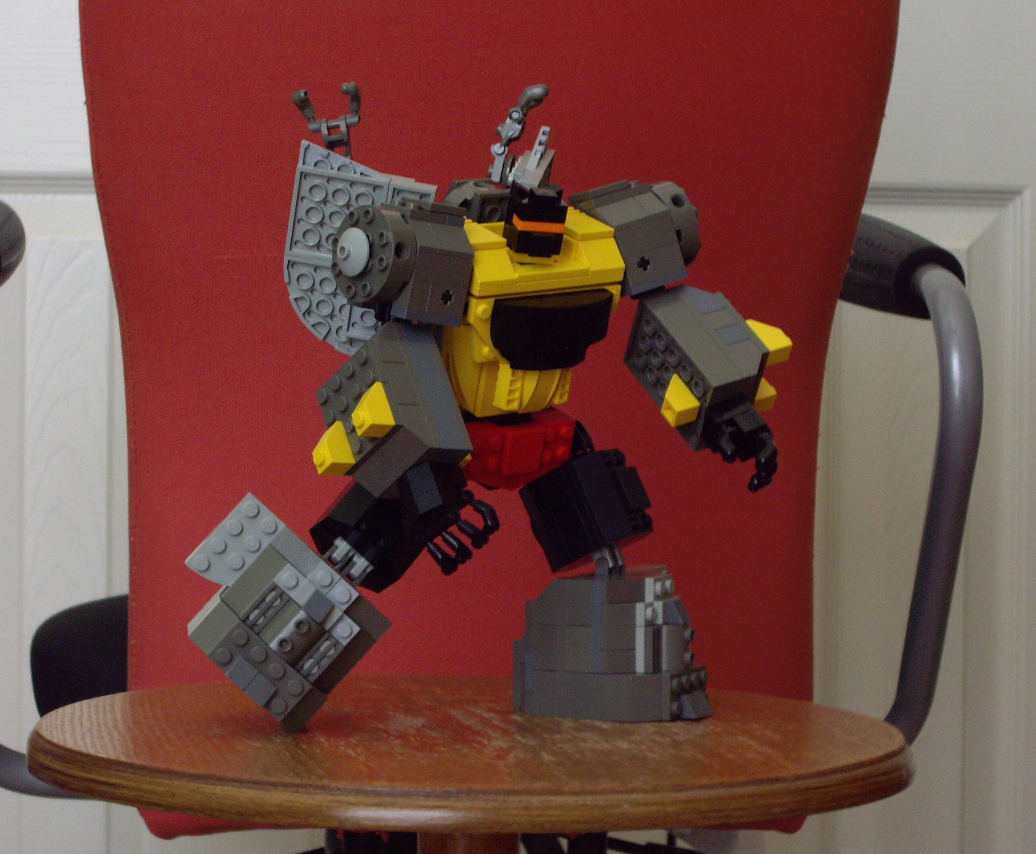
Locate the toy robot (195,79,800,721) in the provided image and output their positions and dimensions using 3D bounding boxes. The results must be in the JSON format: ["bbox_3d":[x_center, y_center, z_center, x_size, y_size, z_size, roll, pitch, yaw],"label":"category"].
[{"bbox_3d":[-0.007,-0.008,1.040,0.215,0.212,0.122,0,2,-34],"label":"toy robot"}]

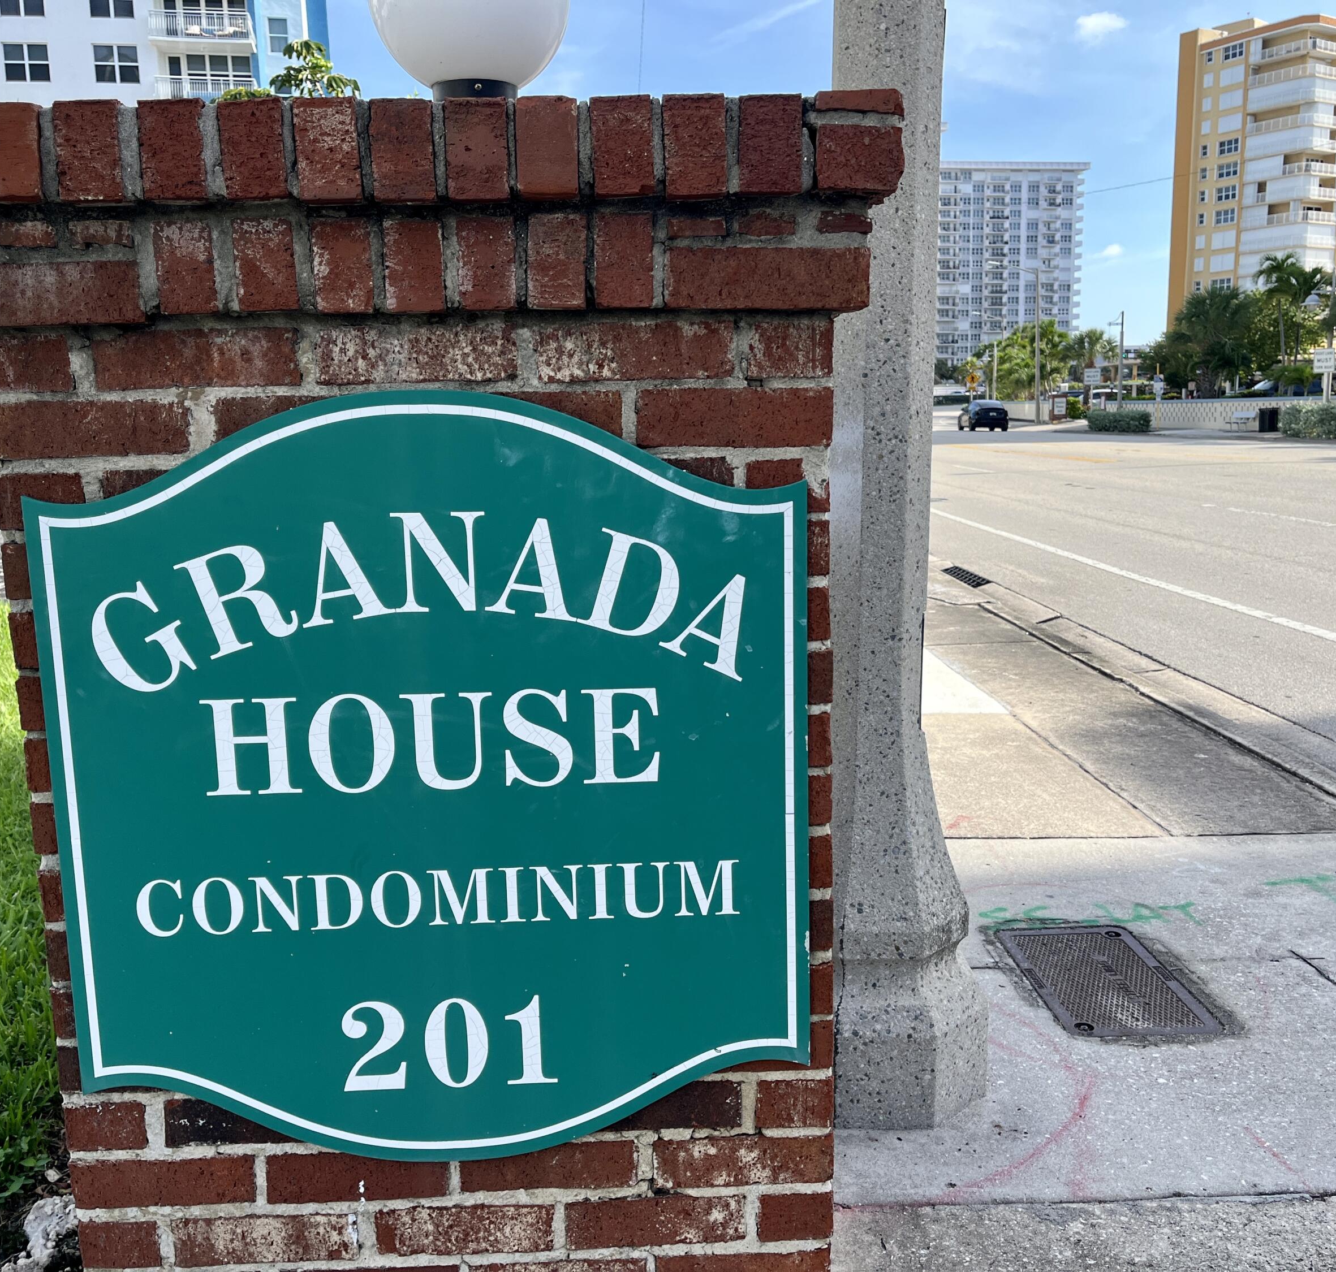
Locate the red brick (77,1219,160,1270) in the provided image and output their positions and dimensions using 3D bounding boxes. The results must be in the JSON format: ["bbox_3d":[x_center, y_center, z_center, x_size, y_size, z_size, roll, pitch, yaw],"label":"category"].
[{"bbox_3d":[-0.619,0.669,1.530,0.088,0.057,0.198,-2,9,-1],"label":"red brick"}]

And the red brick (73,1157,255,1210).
[{"bbox_3d":[-0.562,0.603,1.467,0.199,0.056,0.092,-2,9,-1],"label":"red brick"}]

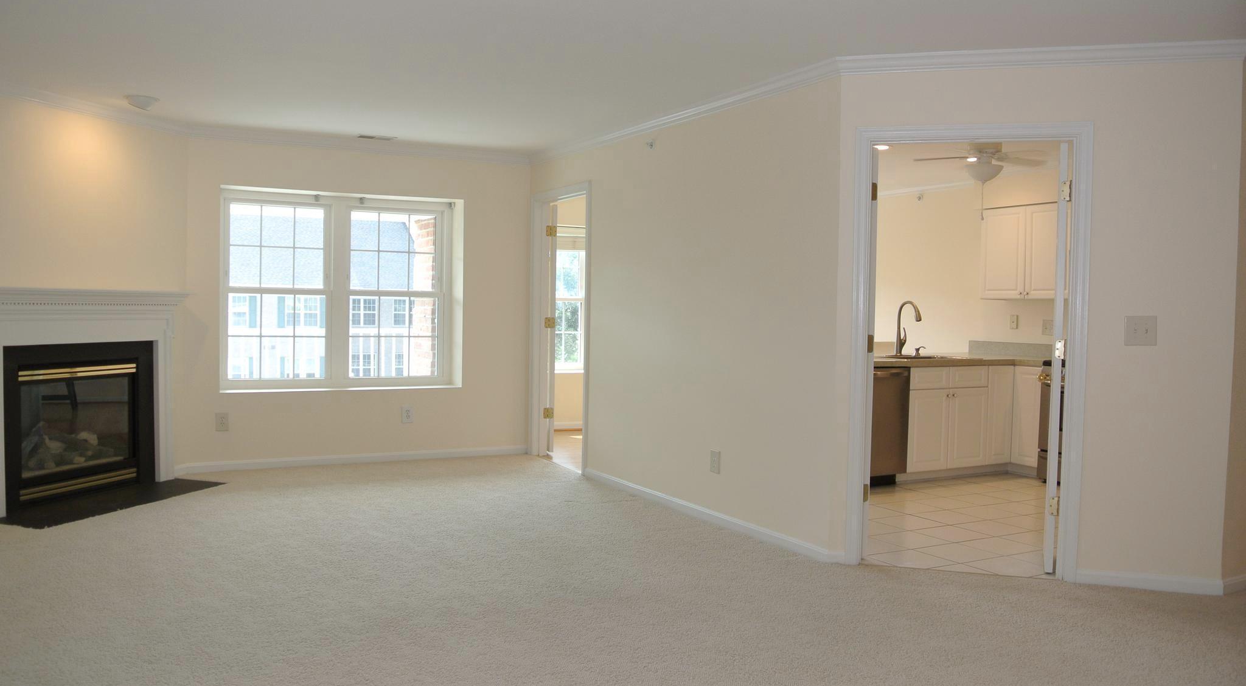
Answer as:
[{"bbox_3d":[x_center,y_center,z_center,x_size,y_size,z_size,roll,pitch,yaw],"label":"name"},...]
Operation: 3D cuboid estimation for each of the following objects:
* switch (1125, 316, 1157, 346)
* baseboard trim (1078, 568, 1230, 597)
[{"bbox_3d":[2.349,-0.053,4.239,0.132,0.132,0.014,2,2,14],"label":"switch"},{"bbox_3d":[2.403,1.092,4.268,0.608,0.068,0.015,2,2,14],"label":"baseboard trim"}]

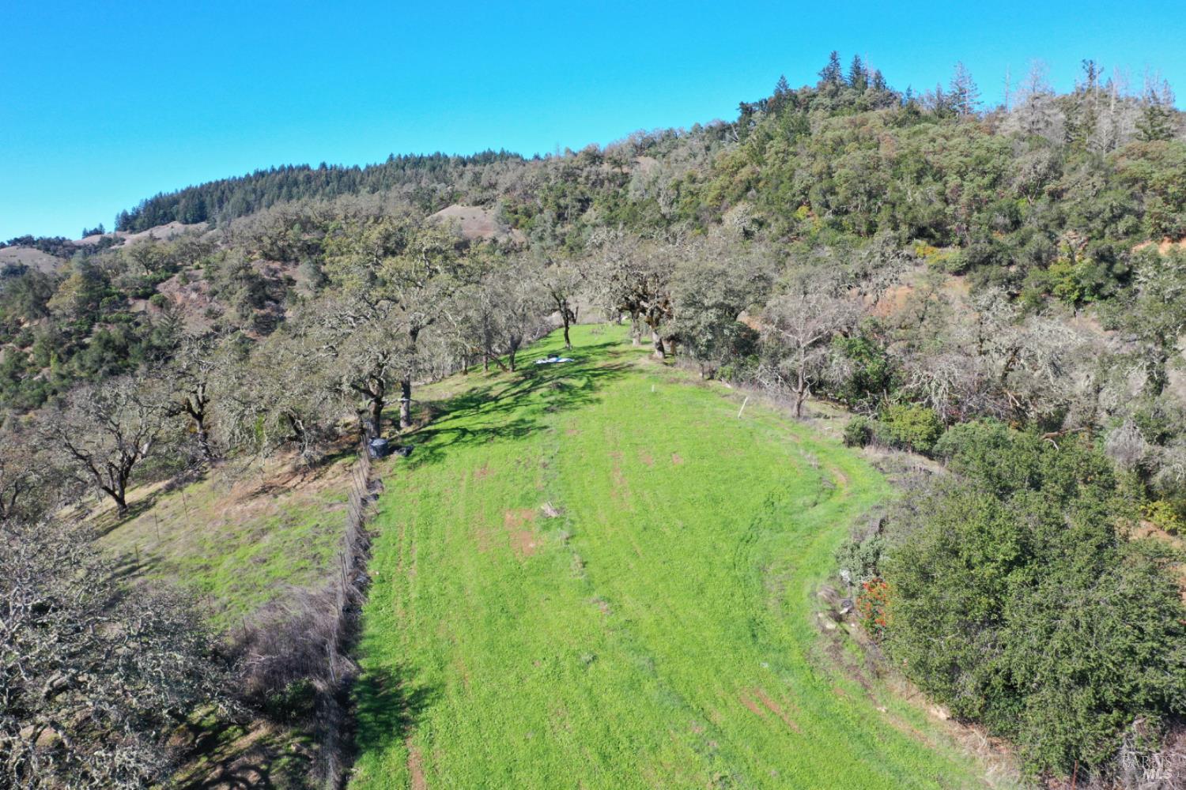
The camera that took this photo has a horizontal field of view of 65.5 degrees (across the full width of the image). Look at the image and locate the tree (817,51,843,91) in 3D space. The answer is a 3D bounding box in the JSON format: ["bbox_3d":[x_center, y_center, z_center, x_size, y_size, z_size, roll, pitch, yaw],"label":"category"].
[{"bbox_3d":[79.874,-108.100,310.000,8.800,15.500,8.800,-1,11,0],"label":"tree"}]

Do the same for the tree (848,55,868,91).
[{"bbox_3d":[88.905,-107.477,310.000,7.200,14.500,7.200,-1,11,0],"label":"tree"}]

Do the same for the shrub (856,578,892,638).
[{"bbox_3d":[10.823,8.241,35.500,1.600,1.950,1.500,-1,11,0],"label":"shrub"}]

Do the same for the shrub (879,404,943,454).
[{"bbox_3d":[21.738,2.342,63.000,4.300,3.000,3.800,-1,11,0],"label":"shrub"}]

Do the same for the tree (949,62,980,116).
[{"bbox_3d":[112.928,-92.855,280.000,9.800,17.000,9.800,-1,11,0],"label":"tree"}]

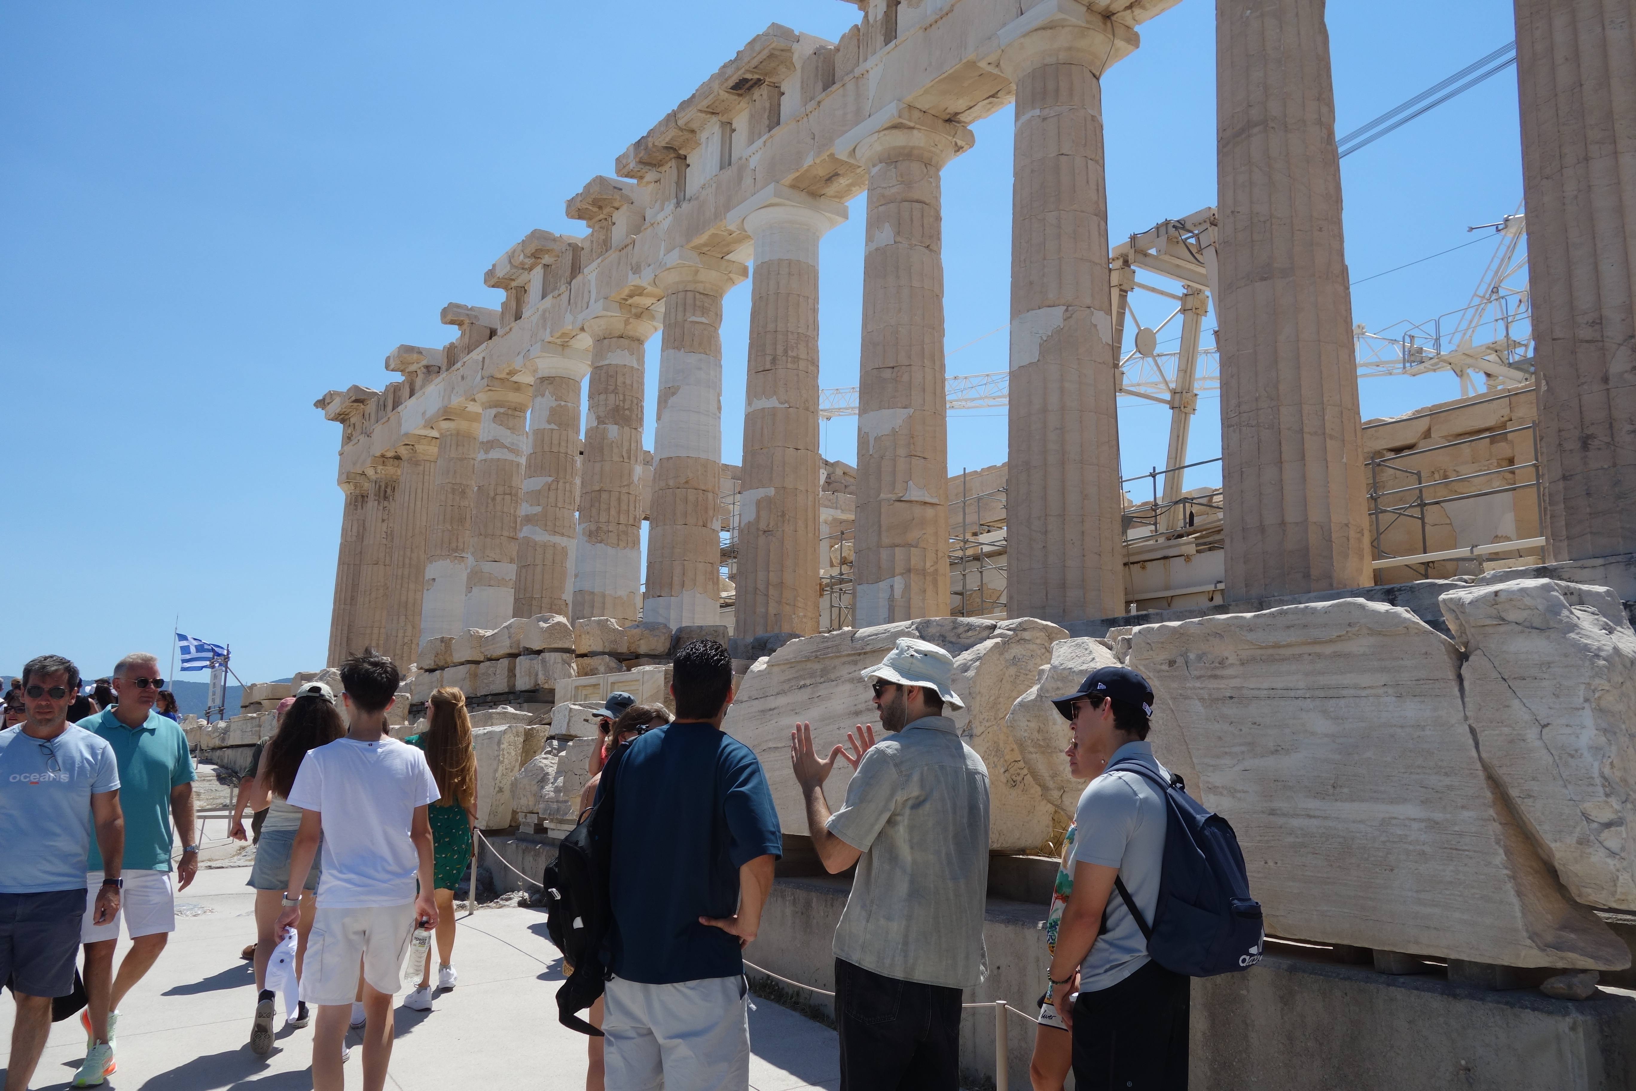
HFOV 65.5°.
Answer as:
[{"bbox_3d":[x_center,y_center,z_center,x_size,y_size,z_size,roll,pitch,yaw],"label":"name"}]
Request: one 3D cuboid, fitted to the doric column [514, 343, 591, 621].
[{"bbox_3d":[-8.209,-0.947,38.972,2.020,10.430,2.020,8,-12,-34],"label":"doric column"}]

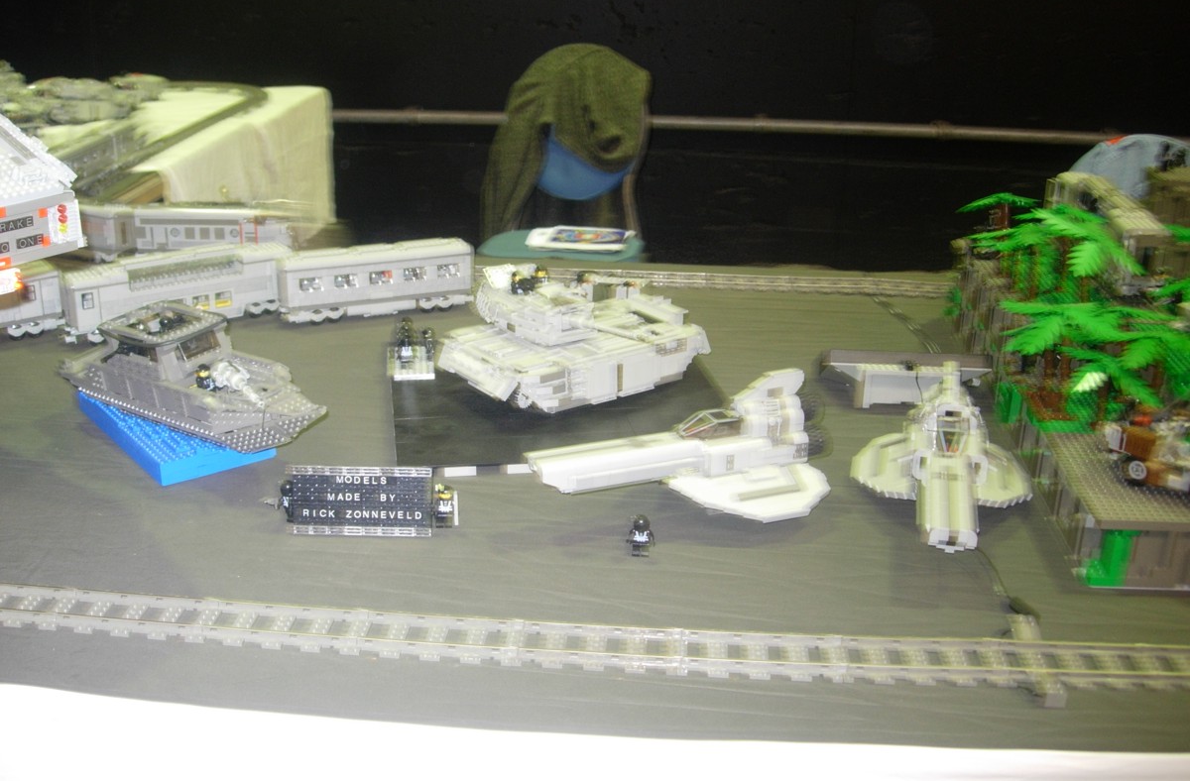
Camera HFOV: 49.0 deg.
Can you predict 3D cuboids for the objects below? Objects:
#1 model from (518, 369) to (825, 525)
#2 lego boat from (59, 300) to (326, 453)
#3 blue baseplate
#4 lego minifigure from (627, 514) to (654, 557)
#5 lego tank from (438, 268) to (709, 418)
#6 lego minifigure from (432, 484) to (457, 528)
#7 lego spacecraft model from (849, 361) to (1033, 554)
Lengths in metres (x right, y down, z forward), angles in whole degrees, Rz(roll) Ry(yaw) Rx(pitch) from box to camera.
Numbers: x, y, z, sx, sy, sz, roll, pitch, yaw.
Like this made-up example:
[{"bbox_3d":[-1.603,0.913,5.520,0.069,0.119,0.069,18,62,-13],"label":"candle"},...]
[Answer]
[{"bbox_3d":[0.092,0.049,1.272,0.275,0.117,0.178,-6,22,-18],"label":"model"},{"bbox_3d":[-0.449,-0.023,1.428,0.365,0.090,0.126,14,25,30],"label":"lego boat"},{"bbox_3d":[-0.464,0.033,1.436,0.122,0.027,0.256,-15,26,-35],"label":"blue baseplate"},{"bbox_3d":[0.042,0.129,1.181,0.026,0.043,0.014,1,21,2],"label":"lego minifigure"},{"bbox_3d":[-0.024,-0.066,1.555,0.295,0.134,0.230,-15,26,-35],"label":"lego tank"},{"bbox_3d":[-0.142,0.108,1.229,0.024,0.043,0.014,2,21,4],"label":"lego minifigure"},{"bbox_3d":[0.337,0.064,1.241,0.178,0.117,0.275,5,22,11],"label":"lego spacecraft model"}]

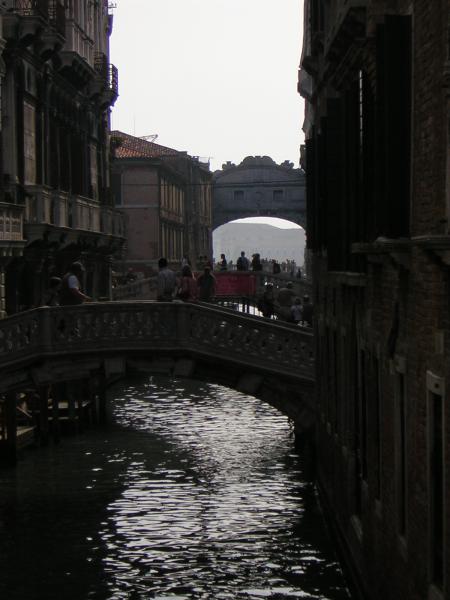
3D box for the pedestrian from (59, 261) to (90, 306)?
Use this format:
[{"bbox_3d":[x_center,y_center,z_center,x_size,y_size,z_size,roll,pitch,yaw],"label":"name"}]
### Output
[{"bbox_3d":[-2.826,0.123,35.500,0.540,1.700,0.500,0,1,-16],"label":"pedestrian"}]

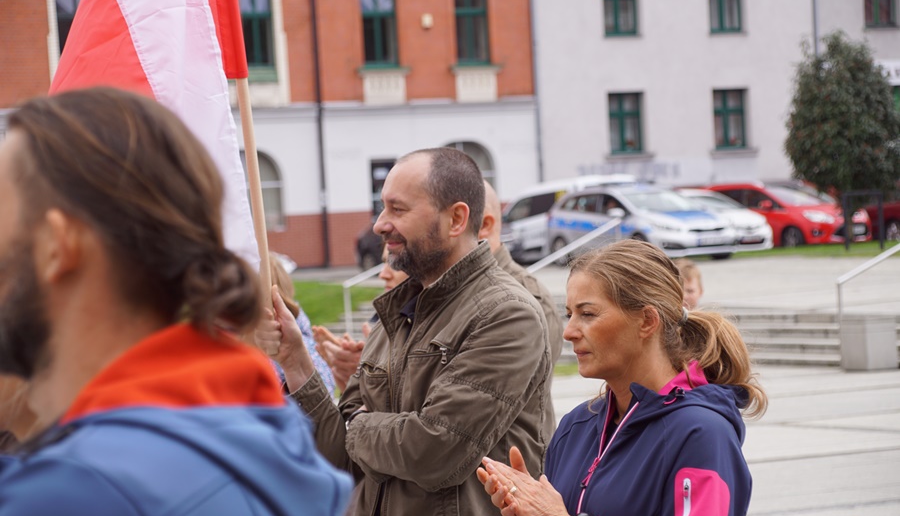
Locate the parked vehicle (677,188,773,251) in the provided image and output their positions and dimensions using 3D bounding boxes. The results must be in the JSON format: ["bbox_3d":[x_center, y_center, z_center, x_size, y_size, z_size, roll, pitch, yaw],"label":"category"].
[{"bbox_3d":[4.932,-0.691,59.703,1.750,1.490,4.150,-4,1,-36],"label":"parked vehicle"}]

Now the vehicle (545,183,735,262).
[{"bbox_3d":[3.772,-0.658,55.801,1.790,1.490,4.500,-4,1,-33],"label":"vehicle"}]

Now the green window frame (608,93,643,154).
[{"bbox_3d":[4.670,-3.535,73.866,1.020,1.620,0.140,-3,1,-27],"label":"green window frame"}]

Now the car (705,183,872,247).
[{"bbox_3d":[7.095,-0.884,61.901,1.840,1.620,4.380,-4,1,-40],"label":"car"}]

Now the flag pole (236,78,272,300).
[{"bbox_3d":[-0.393,-0.422,5.150,0.023,1.500,0.023,-7,0,0],"label":"flag pole"}]

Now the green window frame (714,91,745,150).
[{"bbox_3d":[7.576,-3.727,75.349,1.020,1.620,0.140,-3,1,-27],"label":"green window frame"}]

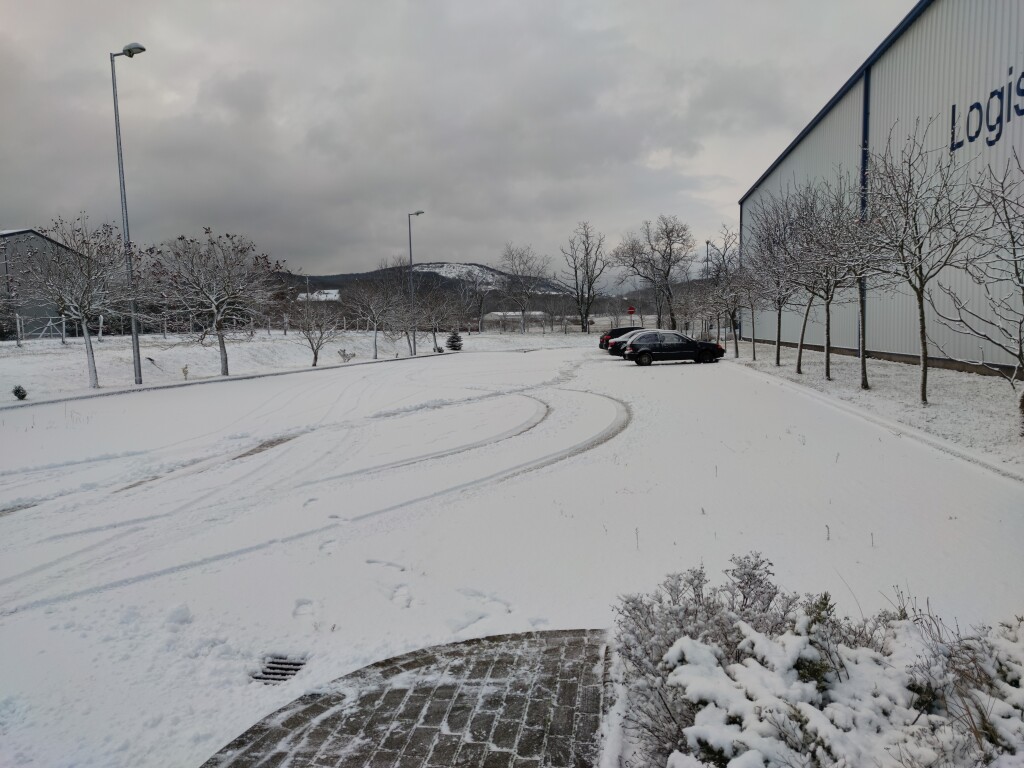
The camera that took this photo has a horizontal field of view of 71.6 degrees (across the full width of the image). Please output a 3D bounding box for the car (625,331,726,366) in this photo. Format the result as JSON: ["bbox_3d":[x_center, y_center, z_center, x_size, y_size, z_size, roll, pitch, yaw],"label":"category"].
[{"bbox_3d":[6.392,-1.510,28.513,4.020,1.420,1.690,-1,5,4],"label":"car"}]

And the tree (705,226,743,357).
[{"bbox_3d":[9.899,-4.195,32.768,2.200,5.900,2.200,-1,5,0],"label":"tree"}]

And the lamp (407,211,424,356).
[{"bbox_3d":[-6.008,-6.523,46.058,1.100,9.400,0.320,-1,5,9],"label":"lamp"}]

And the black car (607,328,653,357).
[{"bbox_3d":[6.530,-1.797,31.719,4.400,1.430,1.730,-1,5,6],"label":"black car"}]

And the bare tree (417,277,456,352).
[{"bbox_3d":[-5.504,-5.070,51.753,2.930,5.479,2.930,-2,5,-6],"label":"bare tree"}]

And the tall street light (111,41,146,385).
[{"bbox_3d":[-11.088,-4.913,21.286,1.200,9.888,0.300,-1,5,9],"label":"tall street light"}]

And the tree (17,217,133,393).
[{"bbox_3d":[-11.540,-2.126,18.724,3.100,4.480,3.100,-1,5,0],"label":"tree"}]

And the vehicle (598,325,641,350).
[{"bbox_3d":[6.954,-2.338,38.000,4.500,1.500,1.800,-2,5,-3],"label":"vehicle"}]

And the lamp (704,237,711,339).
[{"bbox_3d":[18.295,-8.891,66.195,0.350,9.300,1.000,0,5,12],"label":"lamp"}]

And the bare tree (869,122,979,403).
[{"bbox_3d":[7.361,-2.120,12.729,1.999,4.965,1.999,2,6,30],"label":"bare tree"}]

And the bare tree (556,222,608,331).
[{"bbox_3d":[7.495,-11.334,75.498,5.566,11.695,5.566,-1,5,6],"label":"bare tree"}]

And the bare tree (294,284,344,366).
[{"bbox_3d":[-8.911,-2.721,32.912,2.324,3.757,2.324,-3,5,-15],"label":"bare tree"}]

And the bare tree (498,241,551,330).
[{"bbox_3d":[1.240,-10.315,76.623,5.500,9.600,5.200,-1,5,0],"label":"bare tree"}]

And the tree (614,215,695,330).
[{"bbox_3d":[15.524,-11.931,76.517,8.400,12.300,7.800,-1,5,0],"label":"tree"}]

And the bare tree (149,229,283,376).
[{"bbox_3d":[-10.264,-2.779,24.403,4.600,5.020,4.400,-1,5,0],"label":"bare tree"}]

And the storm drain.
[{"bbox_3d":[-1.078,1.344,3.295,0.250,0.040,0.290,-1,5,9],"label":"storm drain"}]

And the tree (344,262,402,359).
[{"bbox_3d":[-7.712,-3.973,39.297,3.300,5.160,3.300,-1,5,0],"label":"tree"}]

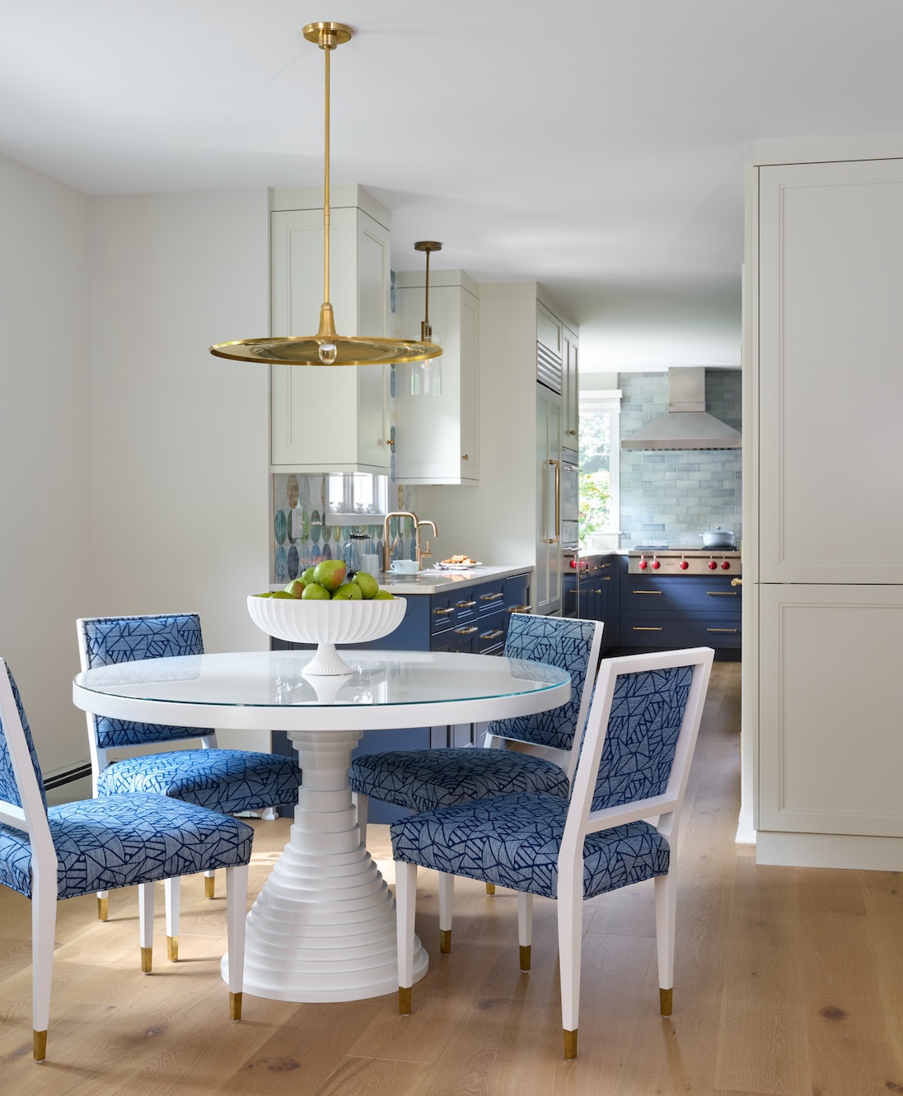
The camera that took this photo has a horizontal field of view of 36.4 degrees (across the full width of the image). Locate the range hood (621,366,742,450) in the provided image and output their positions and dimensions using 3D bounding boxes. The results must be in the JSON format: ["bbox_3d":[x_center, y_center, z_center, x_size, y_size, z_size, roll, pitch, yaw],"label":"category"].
[{"bbox_3d":[2.006,-1.178,11.638,1.066,0.712,0.620,0,1,13],"label":"range hood"}]

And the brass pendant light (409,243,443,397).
[{"bbox_3d":[-0.119,-1.071,6.420,0.148,0.705,0.148,0,1,0],"label":"brass pendant light"}]

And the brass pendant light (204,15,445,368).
[{"bbox_3d":[-0.327,-0.924,3.610,0.610,0.875,0.610,0,1,0],"label":"brass pendant light"}]

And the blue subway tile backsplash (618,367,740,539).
[{"bbox_3d":[2.003,-0.760,11.700,1.220,1.500,0.040,0,1,13],"label":"blue subway tile backsplash"}]

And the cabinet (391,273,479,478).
[{"bbox_3d":[-0.078,-0.891,7.370,0.368,1.105,0.470,0,1,13],"label":"cabinet"}]

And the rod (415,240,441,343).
[{"bbox_3d":[-0.111,-1.187,6.418,0.120,0.477,0.120,0,1,0],"label":"rod"}]

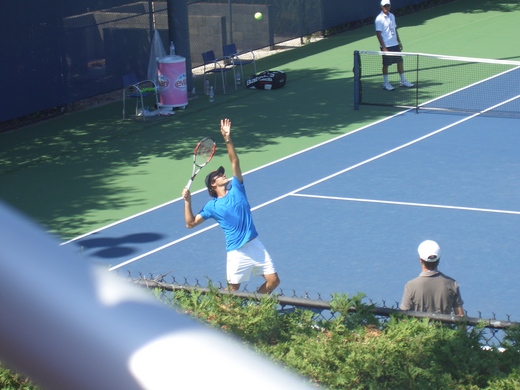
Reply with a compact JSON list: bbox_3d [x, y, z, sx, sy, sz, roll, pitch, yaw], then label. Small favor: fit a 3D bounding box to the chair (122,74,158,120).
[{"bbox_3d":[-2.178,-1.802,32.120,0.510,0.790,0.510,5,15,31],"label":"chair"}]

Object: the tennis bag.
[{"bbox_3d":[0.110,-2.287,34.825,0.760,0.310,0.360,7,16,38],"label":"tennis bag"}]

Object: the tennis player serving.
[{"bbox_3d":[-0.300,0.277,19.197,0.750,2.300,0.800,7,16,38],"label":"tennis player serving"}]

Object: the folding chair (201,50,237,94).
[{"bbox_3d":[-0.800,-2.436,34.596,0.510,0.790,0.510,5,15,31],"label":"folding chair"}]

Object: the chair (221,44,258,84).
[{"bbox_3d":[-0.388,-2.624,35.328,0.510,0.790,0.510,8,17,40],"label":"chair"}]

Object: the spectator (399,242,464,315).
[{"bbox_3d":[1.544,1.260,15.654,0.560,1.780,0.330,-5,13,-9],"label":"spectator"}]

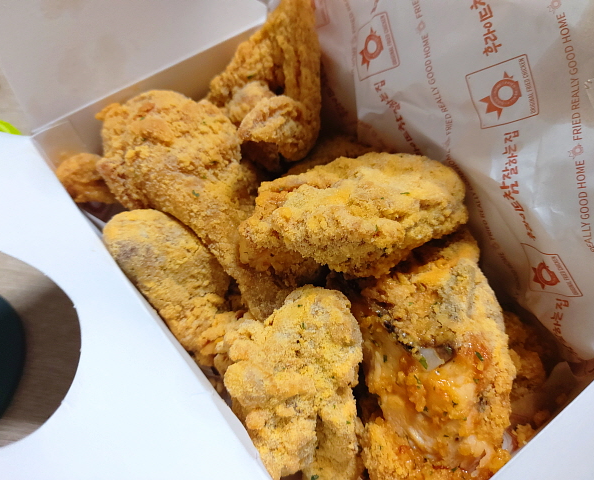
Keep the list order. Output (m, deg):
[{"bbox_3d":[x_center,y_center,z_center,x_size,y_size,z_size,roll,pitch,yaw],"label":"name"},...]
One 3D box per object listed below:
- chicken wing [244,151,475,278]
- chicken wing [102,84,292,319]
[{"bbox_3d":[0.024,-0.010,0.200,0.098,0.040,0.050,-10,58,-3],"label":"chicken wing"},{"bbox_3d":[-0.046,-0.020,0.225,0.065,0.052,0.128,-31,80,-15],"label":"chicken wing"}]

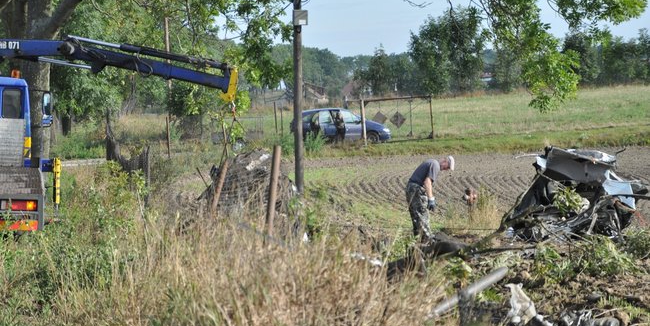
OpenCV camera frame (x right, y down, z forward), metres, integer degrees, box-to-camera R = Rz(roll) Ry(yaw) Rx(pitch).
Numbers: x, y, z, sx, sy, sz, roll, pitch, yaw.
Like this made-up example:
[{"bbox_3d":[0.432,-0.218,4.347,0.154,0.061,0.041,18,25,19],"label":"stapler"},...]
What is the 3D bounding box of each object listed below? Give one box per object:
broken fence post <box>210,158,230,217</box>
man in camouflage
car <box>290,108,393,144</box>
[{"bbox_3d":[-1.980,0.528,33.000,0.100,1.280,0.100,14,3,0],"label":"broken fence post"},{"bbox_3d":[1.800,0.626,30.000,0.820,1.520,0.520,0,3,5],"label":"man in camouflage"},{"bbox_3d":[0.722,-1.662,79.000,4.250,1.580,1.740,0,3,10],"label":"car"}]

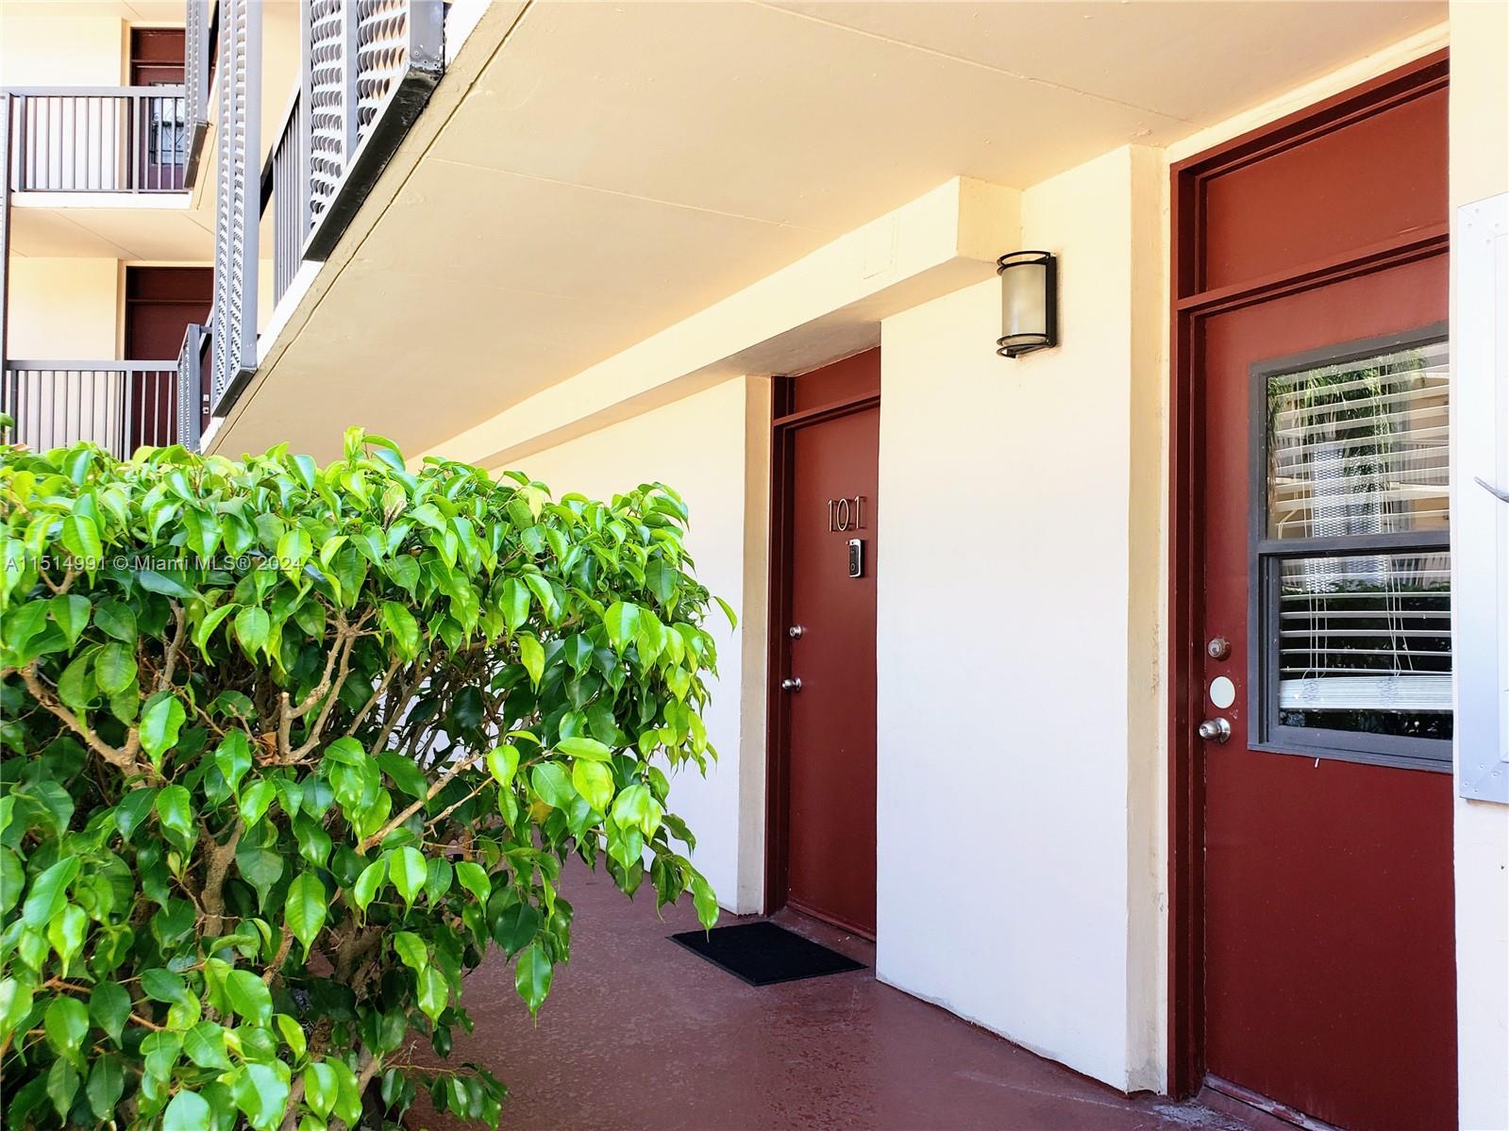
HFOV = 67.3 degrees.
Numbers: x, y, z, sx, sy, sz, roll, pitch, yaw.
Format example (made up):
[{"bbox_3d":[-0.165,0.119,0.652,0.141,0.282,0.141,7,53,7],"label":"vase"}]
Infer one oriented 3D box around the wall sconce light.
[{"bbox_3d":[0.792,-0.774,3.372,0.123,0.270,0.176,3,-4,-30],"label":"wall sconce light"}]

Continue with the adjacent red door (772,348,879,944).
[{"bbox_3d":[0.394,0.305,4.530,0.070,2.230,0.920,3,-4,-30],"label":"adjacent red door"}]

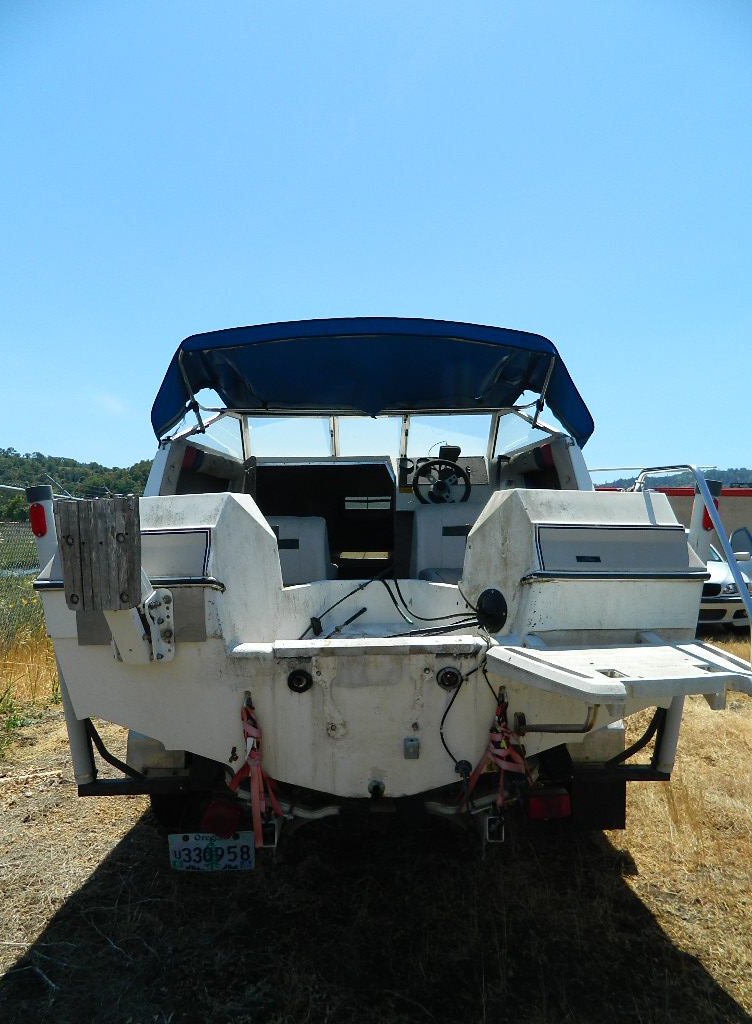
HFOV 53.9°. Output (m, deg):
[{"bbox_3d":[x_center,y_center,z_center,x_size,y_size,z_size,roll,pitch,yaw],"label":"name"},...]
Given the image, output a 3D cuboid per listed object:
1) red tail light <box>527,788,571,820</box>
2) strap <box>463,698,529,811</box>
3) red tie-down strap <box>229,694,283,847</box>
[{"bbox_3d":[0.582,0.988,2.500,0.138,0.090,0.070,0,1,-2],"label":"red tail light"},{"bbox_3d":[0.393,0.795,2.420,0.205,0.345,0.150,0,1,-2],"label":"strap"},{"bbox_3d":[-0.388,0.832,2.380,0.165,0.470,0.160,0,1,-2],"label":"red tie-down strap"}]

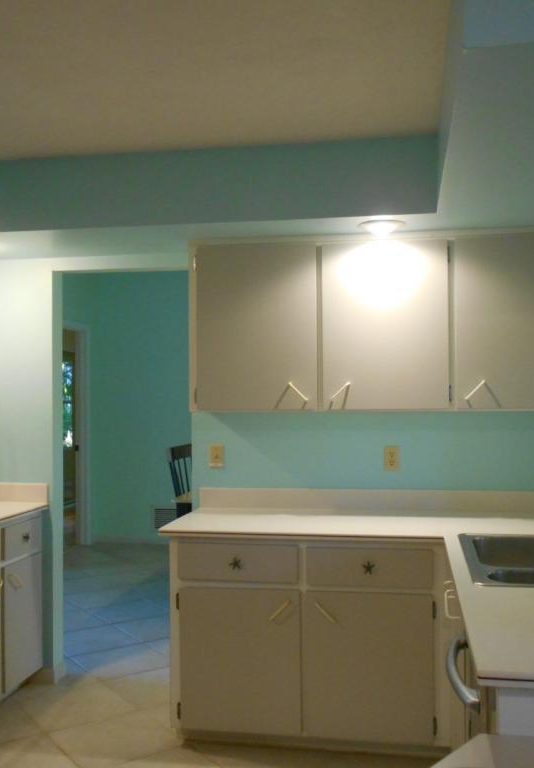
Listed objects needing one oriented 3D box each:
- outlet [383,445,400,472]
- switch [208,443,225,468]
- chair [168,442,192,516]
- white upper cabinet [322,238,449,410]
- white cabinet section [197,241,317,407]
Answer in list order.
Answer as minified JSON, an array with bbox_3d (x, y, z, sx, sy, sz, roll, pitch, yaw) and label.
[{"bbox_3d":[0.585,0.350,3.602,0.072,0.116,0.015,-1,-1,10],"label":"outlet"},{"bbox_3d":[-0.248,0.353,3.755,0.071,0.116,0.015,-1,-1,10],"label":"switch"},{"bbox_3d":[-0.593,1.070,7.159,0.510,0.969,0.450,-1,-1,10],"label":"chair"},{"bbox_3d":[0.530,-0.255,3.457,0.541,0.735,0.324,-1,-1,10],"label":"white upper cabinet"},{"bbox_3d":[-0.019,-0.252,3.492,0.542,0.744,0.320,0,-1,10],"label":"white cabinet section"}]

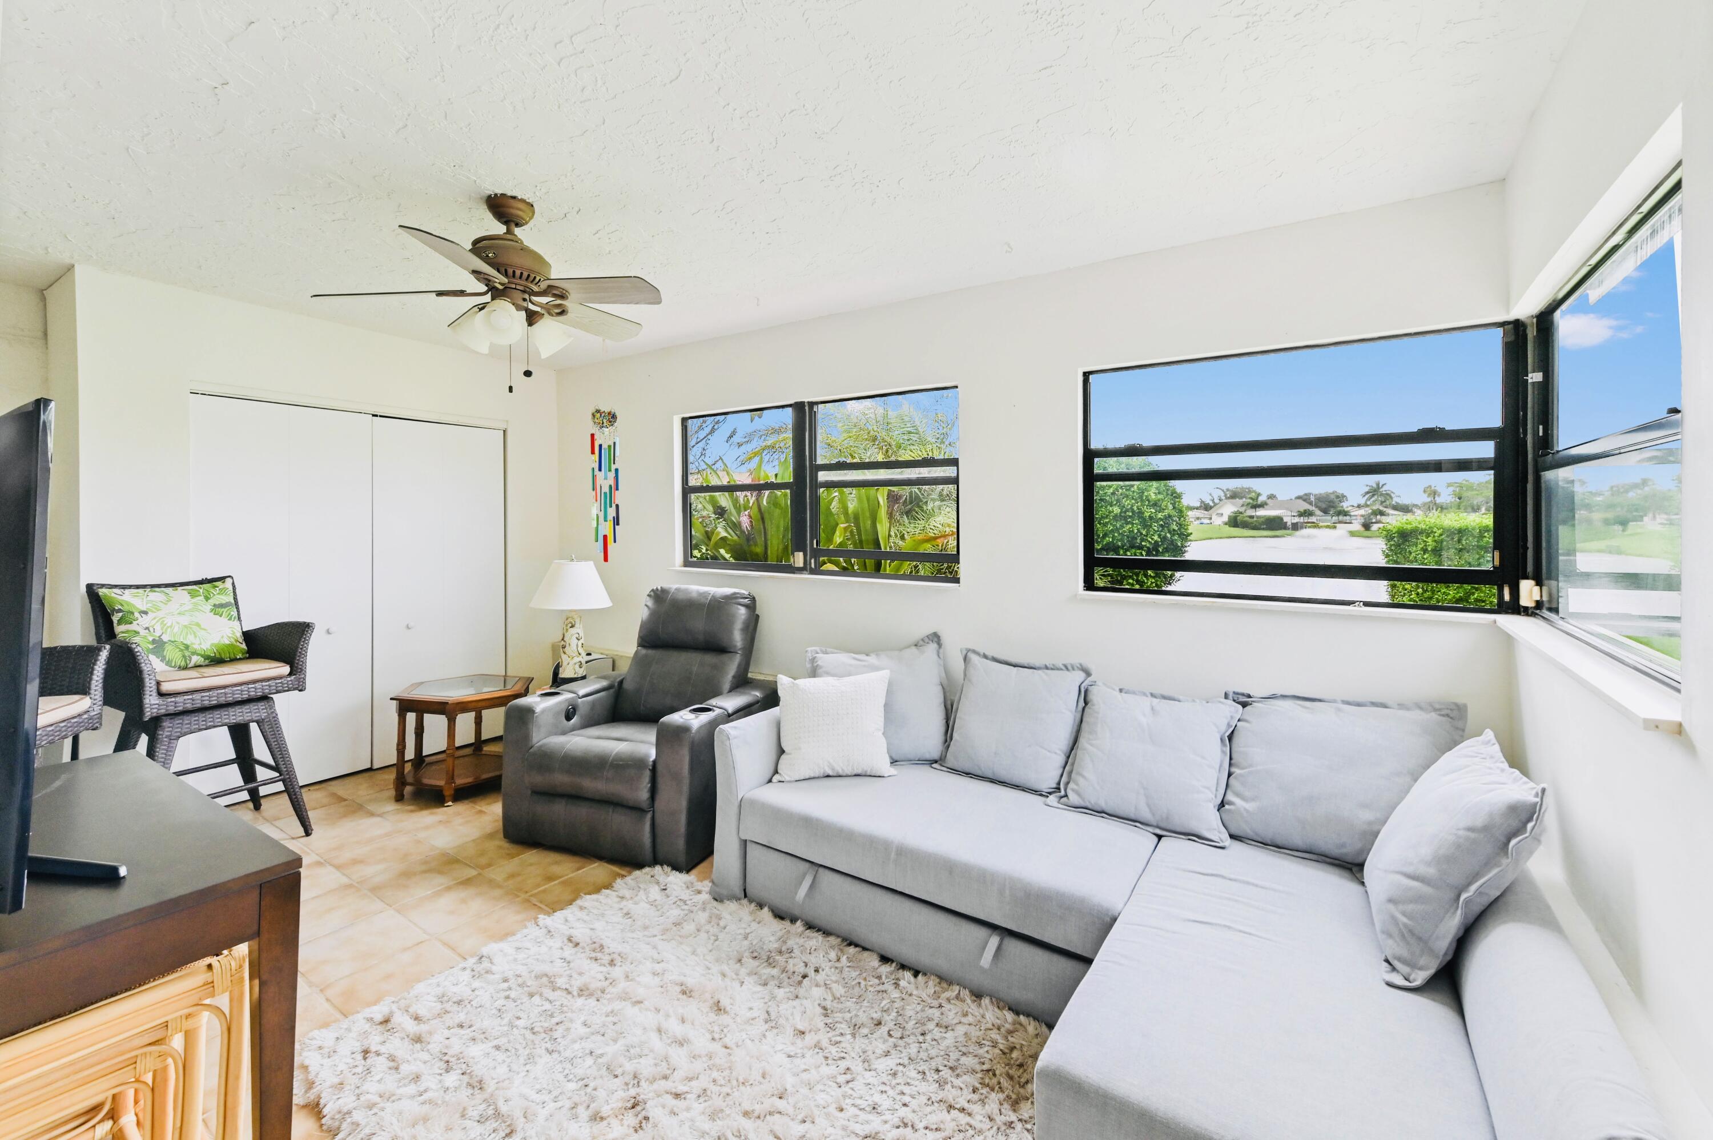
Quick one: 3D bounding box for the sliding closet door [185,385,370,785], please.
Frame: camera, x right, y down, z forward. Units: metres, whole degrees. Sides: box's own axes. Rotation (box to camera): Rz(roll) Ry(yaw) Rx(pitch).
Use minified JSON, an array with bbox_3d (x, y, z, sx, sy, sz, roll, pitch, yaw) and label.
[{"bbox_3d":[-2.980,0.167,3.501,0.040,2.000,0.745,4,4,35],"label":"sliding closet door"}]

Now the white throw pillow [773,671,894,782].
[{"bbox_3d":[-0.090,0.618,2.730,0.460,0.440,0.150,0,-11,-11],"label":"white throw pillow"}]

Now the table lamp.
[{"bbox_3d":[-1.610,0.293,3.777,0.460,0.690,0.460,4,4,35],"label":"table lamp"}]

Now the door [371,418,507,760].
[{"bbox_3d":[-2.551,0.138,4.115,0.040,2.000,0.756,4,4,35],"label":"door"}]

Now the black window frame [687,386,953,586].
[{"bbox_3d":[-0.242,-0.413,3.486,1.838,0.900,0.080,4,4,35],"label":"black window frame"}]

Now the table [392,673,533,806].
[{"bbox_3d":[-2.121,0.917,3.651,0.610,0.540,0.690,3,4,28],"label":"table"}]

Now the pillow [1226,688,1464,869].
[{"bbox_3d":[1.484,0.650,2.058,0.570,0.500,0.180,4,-8,35],"label":"pillow"}]

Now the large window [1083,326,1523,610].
[{"bbox_3d":[1.447,-0.313,2.310,1.307,0.860,0.080,4,4,35],"label":"large window"}]

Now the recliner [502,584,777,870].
[{"bbox_3d":[-1.014,0.683,3.330,0.920,1.090,0.920,2,4,18],"label":"recliner"}]

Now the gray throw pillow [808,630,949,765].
[{"bbox_3d":[0.089,0.553,2.858,0.540,0.520,0.180,2,-4,10],"label":"gray throw pillow"}]

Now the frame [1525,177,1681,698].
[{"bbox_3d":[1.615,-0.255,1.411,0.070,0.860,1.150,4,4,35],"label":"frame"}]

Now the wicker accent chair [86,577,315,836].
[{"bbox_3d":[-2.926,0.643,3.023,0.620,1.130,0.600,3,4,22],"label":"wicker accent chair"}]

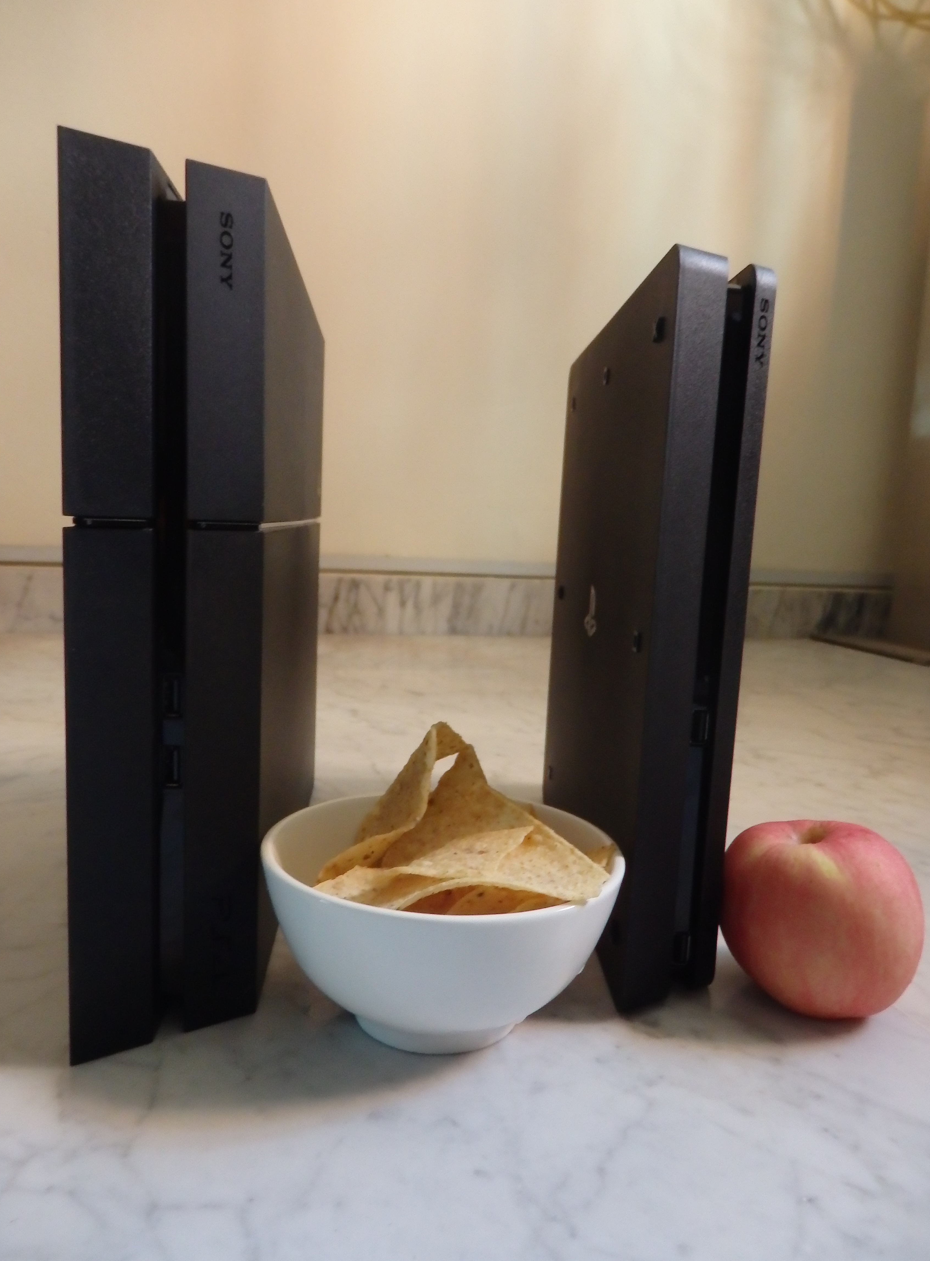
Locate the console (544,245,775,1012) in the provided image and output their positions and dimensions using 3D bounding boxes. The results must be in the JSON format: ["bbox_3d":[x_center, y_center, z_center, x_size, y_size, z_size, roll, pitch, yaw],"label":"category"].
[{"bbox_3d":[0.078,-0.010,0.442,0.039,0.265,0.288,2,8,-2],"label":"console"}]

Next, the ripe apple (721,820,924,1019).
[{"bbox_3d":[0.131,0.105,0.336,0.072,0.067,0.072,3,8,0],"label":"ripe apple"}]

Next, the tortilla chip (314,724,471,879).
[{"bbox_3d":[-0.026,0.061,0.325,0.057,0.056,0.045,3,8,0],"label":"tortilla chip"}]

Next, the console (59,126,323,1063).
[{"bbox_3d":[-0.104,-0.021,0.418,0.053,0.275,0.305,2,8,-5],"label":"console"}]

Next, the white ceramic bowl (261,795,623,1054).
[{"bbox_3d":[-0.009,0.104,0.324,0.127,0.061,0.127,3,8,0],"label":"white ceramic bowl"}]

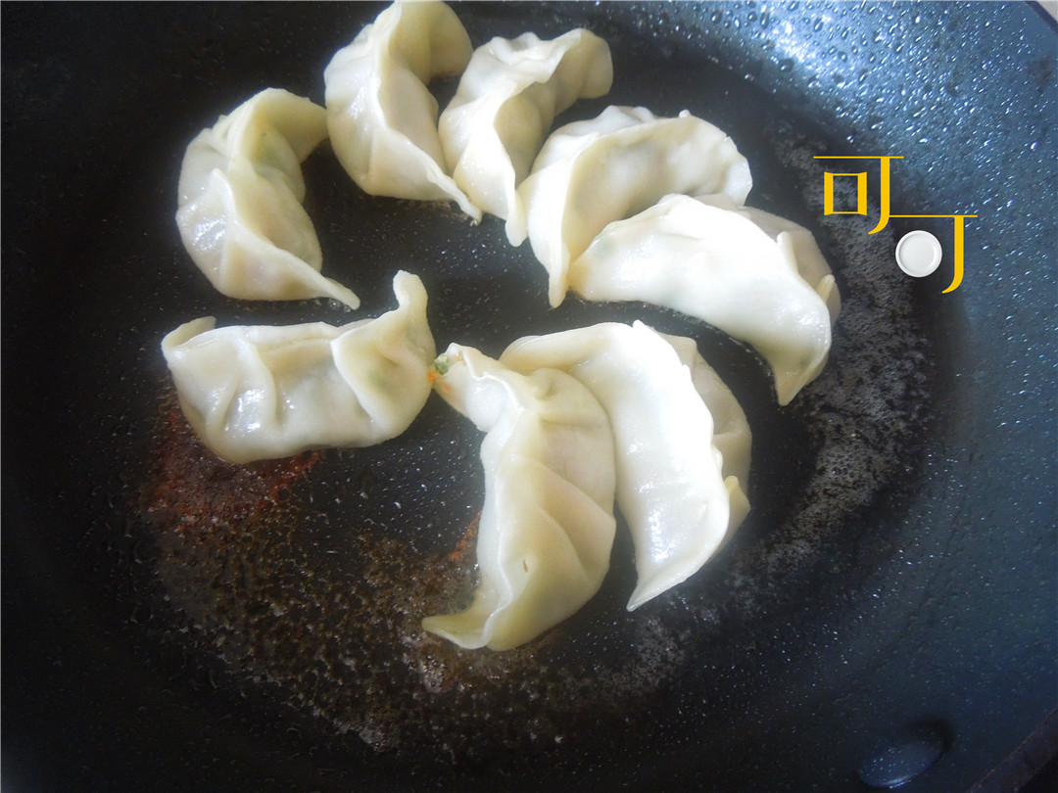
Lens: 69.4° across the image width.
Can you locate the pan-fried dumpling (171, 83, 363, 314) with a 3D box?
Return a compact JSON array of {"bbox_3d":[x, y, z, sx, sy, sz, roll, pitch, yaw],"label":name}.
[{"bbox_3d":[-0.079,-0.054,0.223,0.047,0.029,0.069,-11,62,-5],"label":"pan-fried dumpling"}]

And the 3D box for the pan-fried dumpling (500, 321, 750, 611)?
[{"bbox_3d":[0.029,0.008,0.187,0.046,0.029,0.070,-23,64,-11],"label":"pan-fried dumpling"}]

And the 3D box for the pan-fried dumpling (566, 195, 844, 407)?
[{"bbox_3d":[0.052,-0.035,0.210,0.067,0.029,0.043,31,66,16],"label":"pan-fried dumpling"}]

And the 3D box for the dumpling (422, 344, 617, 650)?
[{"bbox_3d":[-0.001,0.019,0.182,0.044,0.029,0.073,1,62,1],"label":"dumpling"}]

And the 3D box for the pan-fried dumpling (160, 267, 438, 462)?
[{"bbox_3d":[-0.059,-0.006,0.196,0.070,0.029,0.035,-10,62,-5],"label":"pan-fried dumpling"}]

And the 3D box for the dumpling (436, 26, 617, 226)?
[{"bbox_3d":[-0.006,-0.084,0.238,0.039,0.029,0.073,21,64,12],"label":"dumpling"}]

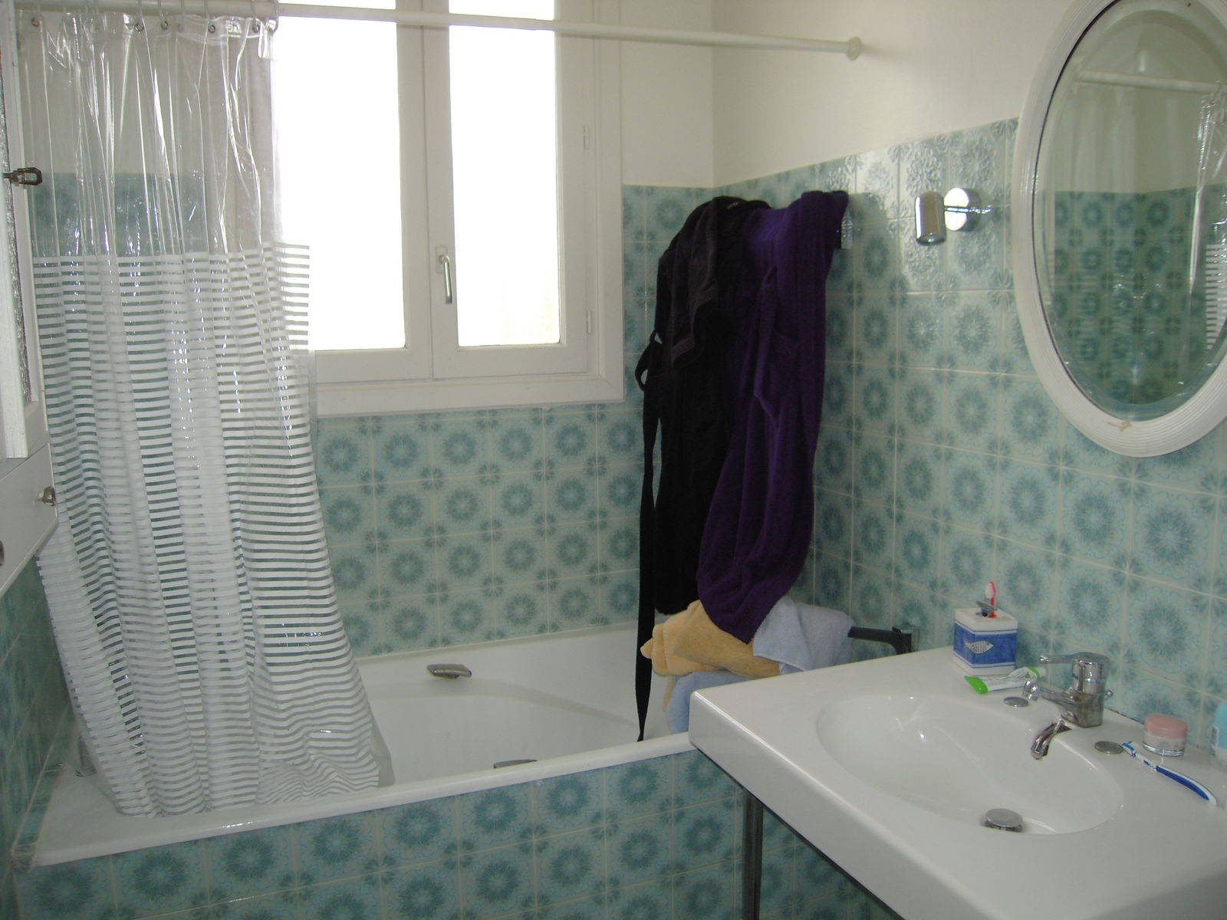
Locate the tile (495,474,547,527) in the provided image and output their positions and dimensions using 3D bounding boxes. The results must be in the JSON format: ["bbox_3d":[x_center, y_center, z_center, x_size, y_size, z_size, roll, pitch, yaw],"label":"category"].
[{"bbox_3d":[-0.251,0.109,2.646,0.148,0.148,0.010,-4,9,-21],"label":"tile"}]

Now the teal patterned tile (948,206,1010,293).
[{"bbox_3d":[0.684,-0.391,1.865,0.010,0.150,0.150,-4,9,-21],"label":"teal patterned tile"}]

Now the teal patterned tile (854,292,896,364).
[{"bbox_3d":[0.568,-0.280,2.133,0.010,0.150,0.150,-4,9,-21],"label":"teal patterned tile"}]

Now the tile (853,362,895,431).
[{"bbox_3d":[0.568,-0.130,2.149,0.010,0.148,0.148,-4,9,-21],"label":"tile"}]

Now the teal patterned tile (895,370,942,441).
[{"bbox_3d":[0.622,-0.108,2.010,0.010,0.148,0.148,-4,9,-21],"label":"teal patterned tile"}]

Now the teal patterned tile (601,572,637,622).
[{"bbox_3d":[0.030,0.390,2.824,0.149,0.148,0.010,-4,9,-21],"label":"teal patterned tile"}]

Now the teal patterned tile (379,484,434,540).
[{"bbox_3d":[-0.537,0.130,2.550,0.150,0.150,0.010,-4,9,-21],"label":"teal patterned tile"}]

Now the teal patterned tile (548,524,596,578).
[{"bbox_3d":[-0.111,0.249,2.733,0.150,0.150,0.010,-4,9,-21],"label":"teal patterned tile"}]

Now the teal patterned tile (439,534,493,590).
[{"bbox_3d":[-0.390,0.269,2.613,0.148,0.148,0.010,-4,9,-21],"label":"teal patterned tile"}]

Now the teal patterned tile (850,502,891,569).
[{"bbox_3d":[0.574,0.169,2.192,0.010,0.148,0.148,-4,9,-21],"label":"teal patterned tile"}]

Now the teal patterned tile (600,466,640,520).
[{"bbox_3d":[0.027,0.088,2.736,0.150,0.150,0.010,-4,9,-21],"label":"teal patterned tile"}]

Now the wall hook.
[{"bbox_3d":[0.622,-0.463,1.873,0.118,0.101,0.083,-4,9,-21],"label":"wall hook"}]

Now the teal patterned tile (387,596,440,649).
[{"bbox_3d":[-0.528,0.429,2.590,0.150,0.150,0.010,-4,9,-21],"label":"teal patterned tile"}]

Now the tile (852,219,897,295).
[{"bbox_3d":[0.563,-0.428,2.112,0.010,0.150,0.150,-4,9,-21],"label":"tile"}]

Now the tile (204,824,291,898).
[{"bbox_3d":[-0.644,0.706,1.762,0.150,0.150,0.010,-4,9,-21],"label":"tile"}]

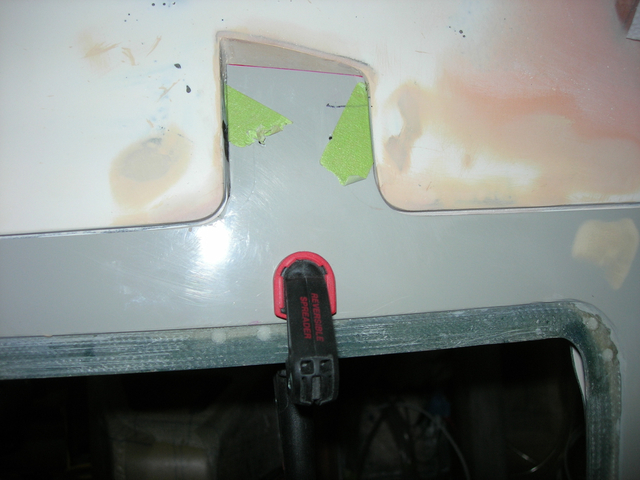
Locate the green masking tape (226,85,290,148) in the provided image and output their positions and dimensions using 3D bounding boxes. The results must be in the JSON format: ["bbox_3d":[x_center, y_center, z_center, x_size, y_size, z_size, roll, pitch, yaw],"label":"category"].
[{"bbox_3d":[-0.042,-0.088,0.492,0.047,0.046,0.005,-2,-2,-7],"label":"green masking tape"}]

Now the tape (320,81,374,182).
[{"bbox_3d":[0.022,-0.075,0.500,0.038,0.075,0.005,8,-3,-7],"label":"tape"}]

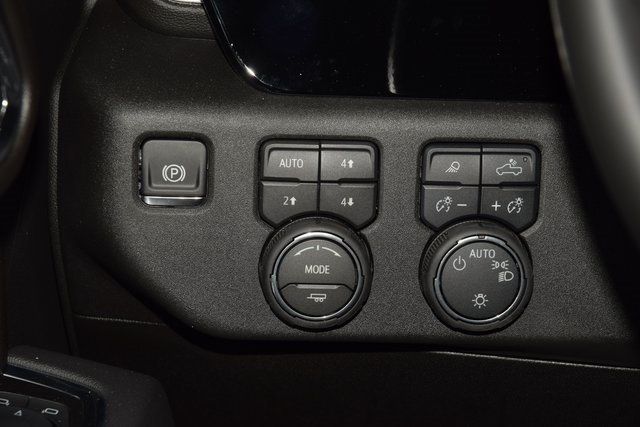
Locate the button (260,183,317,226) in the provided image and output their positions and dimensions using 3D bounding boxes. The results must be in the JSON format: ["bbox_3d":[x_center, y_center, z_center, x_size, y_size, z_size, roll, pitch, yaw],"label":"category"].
[{"bbox_3d":[-0.012,-0.004,0.745,0.022,0.017,0.008,1,10,-1],"label":"button"}]

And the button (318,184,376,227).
[{"bbox_3d":[0.011,-0.004,0.746,0.022,0.018,0.008,1,10,-1],"label":"button"}]

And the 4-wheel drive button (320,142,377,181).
[{"bbox_3d":[0.011,-0.021,0.743,0.022,0.015,0.008,1,10,-1],"label":"4-wheel drive button"}]

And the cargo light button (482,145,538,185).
[{"bbox_3d":[0.075,-0.020,0.744,0.022,0.015,0.008,1,10,-1],"label":"cargo light button"}]

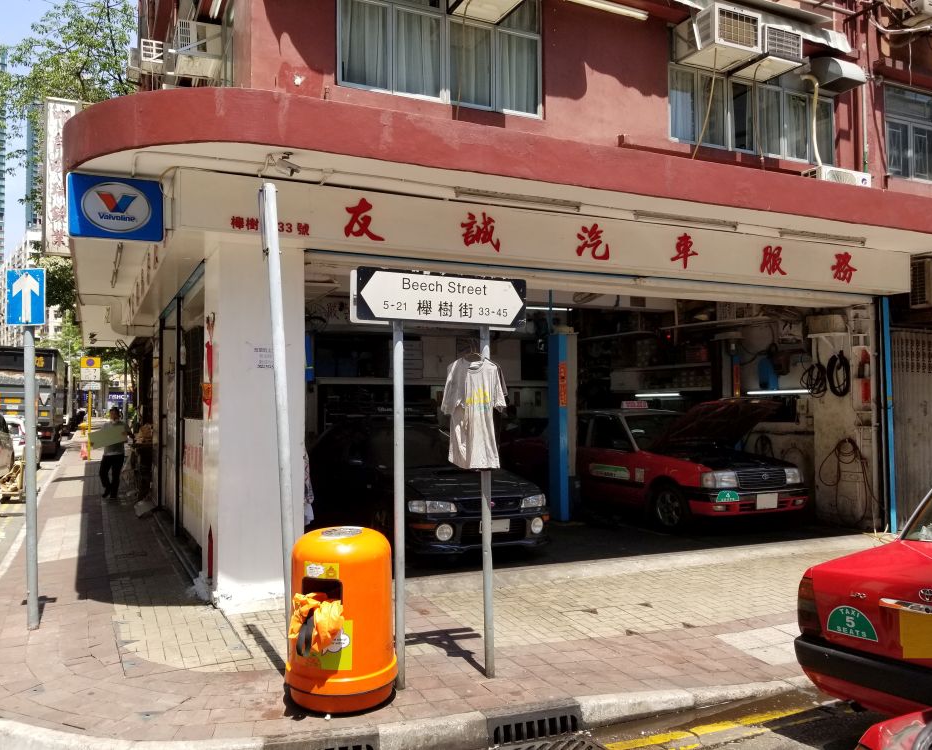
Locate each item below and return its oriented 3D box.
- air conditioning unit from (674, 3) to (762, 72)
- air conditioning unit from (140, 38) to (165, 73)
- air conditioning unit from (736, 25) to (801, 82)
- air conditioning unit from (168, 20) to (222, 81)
[{"bbox_3d":[2.569,-3.379,7.624,0.552,0.394,0.580,1,-3,-23],"label":"air conditioning unit"},{"bbox_3d":[-5.696,-5.800,13.754,0.460,0.400,0.520,1,-3,-26],"label":"air conditioning unit"},{"bbox_3d":[3.279,-3.512,8.281,0.502,0.329,0.563,1,-3,-23],"label":"air conditioning unit"},{"bbox_3d":[-2.757,-3.324,7.728,0.430,0.345,0.520,1,-3,-27],"label":"air conditioning unit"}]

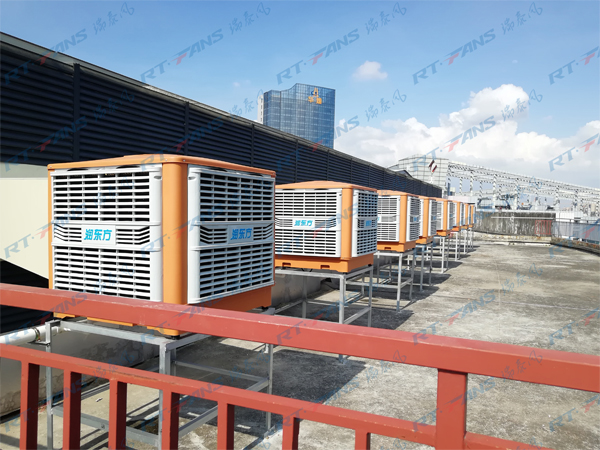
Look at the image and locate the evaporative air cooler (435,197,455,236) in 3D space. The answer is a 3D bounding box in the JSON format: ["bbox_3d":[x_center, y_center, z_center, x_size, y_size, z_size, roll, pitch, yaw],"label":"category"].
[{"bbox_3d":[3.565,-0.223,12.753,1.060,1.010,1.060,1,2,25],"label":"evaporative air cooler"}]

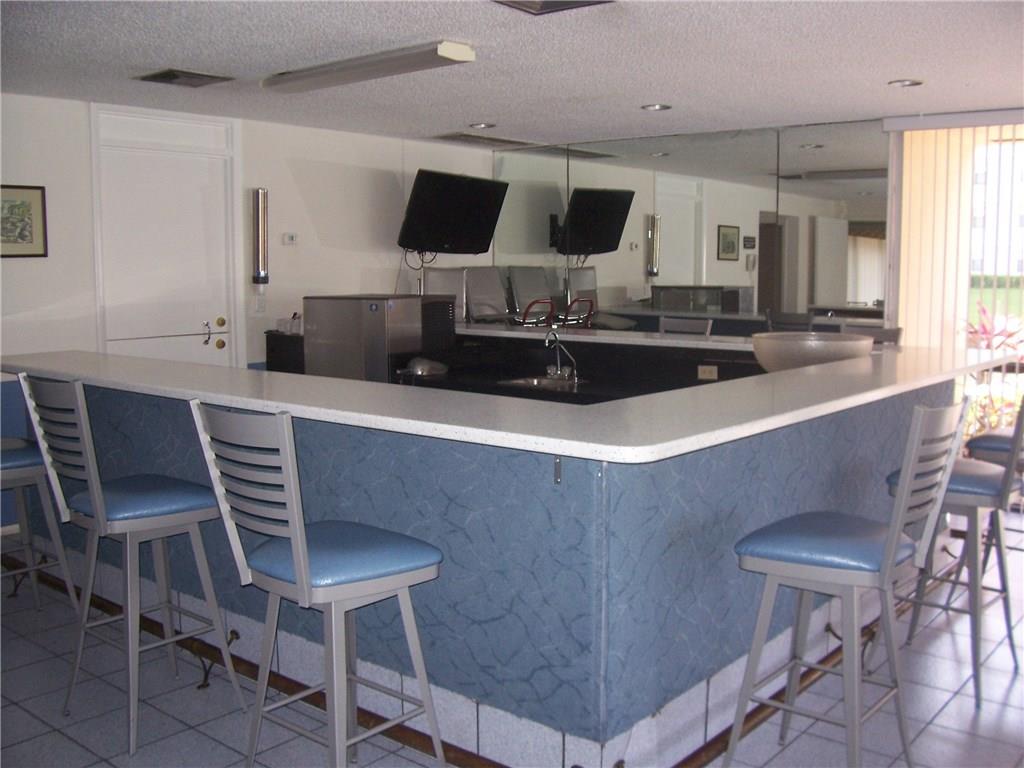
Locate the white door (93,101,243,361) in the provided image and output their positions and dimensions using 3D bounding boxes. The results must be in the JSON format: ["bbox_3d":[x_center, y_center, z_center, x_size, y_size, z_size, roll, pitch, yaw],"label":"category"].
[{"bbox_3d":[-2.103,-0.456,6.344,0.080,2.420,0.990,5,9,40],"label":"white door"}]

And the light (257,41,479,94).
[{"bbox_3d":[-0.704,-1.474,4.750,1.240,0.078,0.232,5,9,40],"label":"light"}]

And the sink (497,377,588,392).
[{"bbox_3d":[0.188,0.069,6.025,0.390,0.150,0.380,5,9,40],"label":"sink"}]

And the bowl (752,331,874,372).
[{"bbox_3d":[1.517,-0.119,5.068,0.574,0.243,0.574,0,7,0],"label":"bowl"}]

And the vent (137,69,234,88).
[{"bbox_3d":[-1.673,-1.544,5.119,0.360,0.025,0.367,5,9,40],"label":"vent"}]

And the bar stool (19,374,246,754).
[{"bbox_3d":[-1.230,0.534,3.269,0.465,1.165,0.536,5,9,40],"label":"bar stool"}]

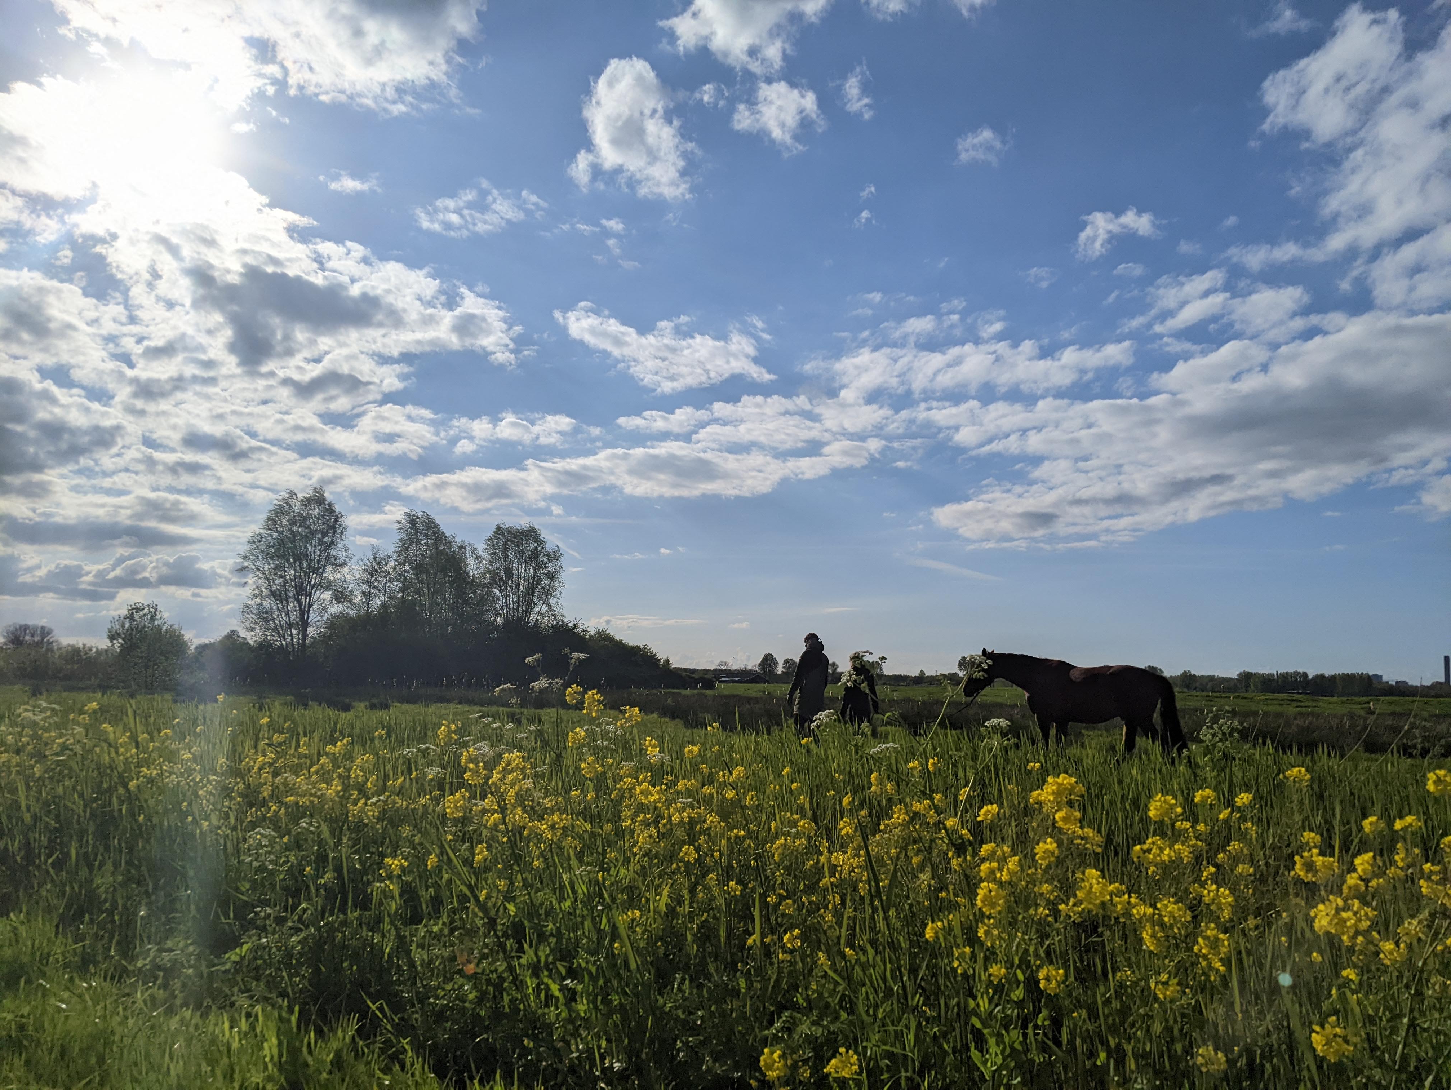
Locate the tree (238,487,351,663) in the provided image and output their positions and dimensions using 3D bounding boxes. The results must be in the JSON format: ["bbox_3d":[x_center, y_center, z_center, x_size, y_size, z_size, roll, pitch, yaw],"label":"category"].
[{"bbox_3d":[-23.600,2.140,62.000,5.840,10.680,5.550,3,-7,-21],"label":"tree"}]

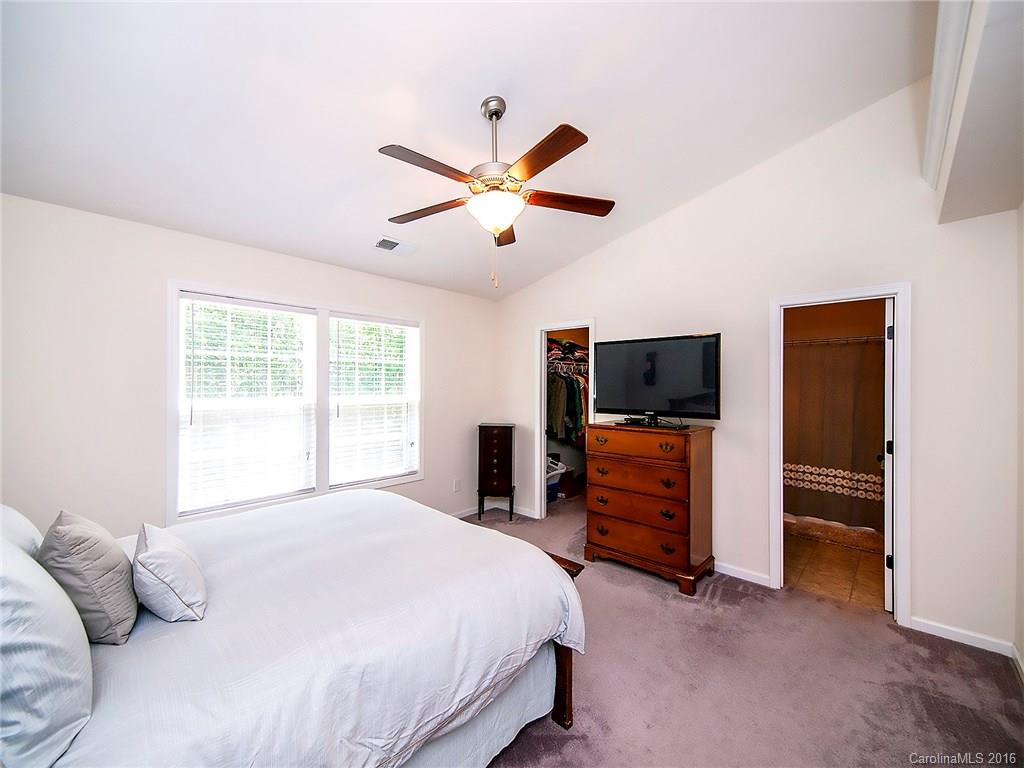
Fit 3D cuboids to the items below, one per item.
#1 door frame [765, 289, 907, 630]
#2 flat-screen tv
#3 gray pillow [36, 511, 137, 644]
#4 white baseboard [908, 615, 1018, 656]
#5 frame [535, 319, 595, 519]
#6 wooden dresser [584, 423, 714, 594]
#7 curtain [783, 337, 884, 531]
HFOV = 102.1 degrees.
[{"bbox_3d":[2.171,0.430,2.789,0.740,2.100,0.140,0,0,43],"label":"door frame"},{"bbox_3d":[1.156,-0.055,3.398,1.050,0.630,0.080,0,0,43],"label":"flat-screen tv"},{"bbox_3d":[-1.257,0.560,1.232,0.370,0.380,0.170,0,19,43],"label":"gray pillow"},{"bbox_3d":[2.550,1.444,2.361,0.395,0.073,0.018,0,0,43],"label":"white baseboard"},{"bbox_3d":[0.560,0.430,4.298,0.745,2.100,0.140,0,0,43],"label":"frame"},{"bbox_3d":[1.092,0.915,3.348,0.885,1.130,0.450,0,0,43],"label":"wooden dresser"},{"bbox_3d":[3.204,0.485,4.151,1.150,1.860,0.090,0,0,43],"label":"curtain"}]

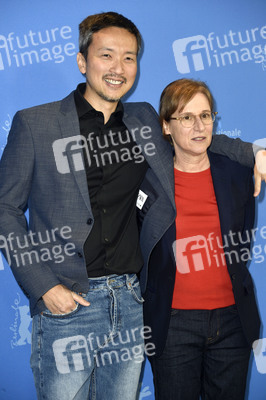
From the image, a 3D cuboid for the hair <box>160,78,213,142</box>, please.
[{"bbox_3d":[0.158,-0.258,4.000,0.165,0.200,0.195,-7,5,-29],"label":"hair"}]

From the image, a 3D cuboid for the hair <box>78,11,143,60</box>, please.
[{"bbox_3d":[-0.063,-0.448,3.800,0.172,0.170,0.195,3,7,-17],"label":"hair"}]

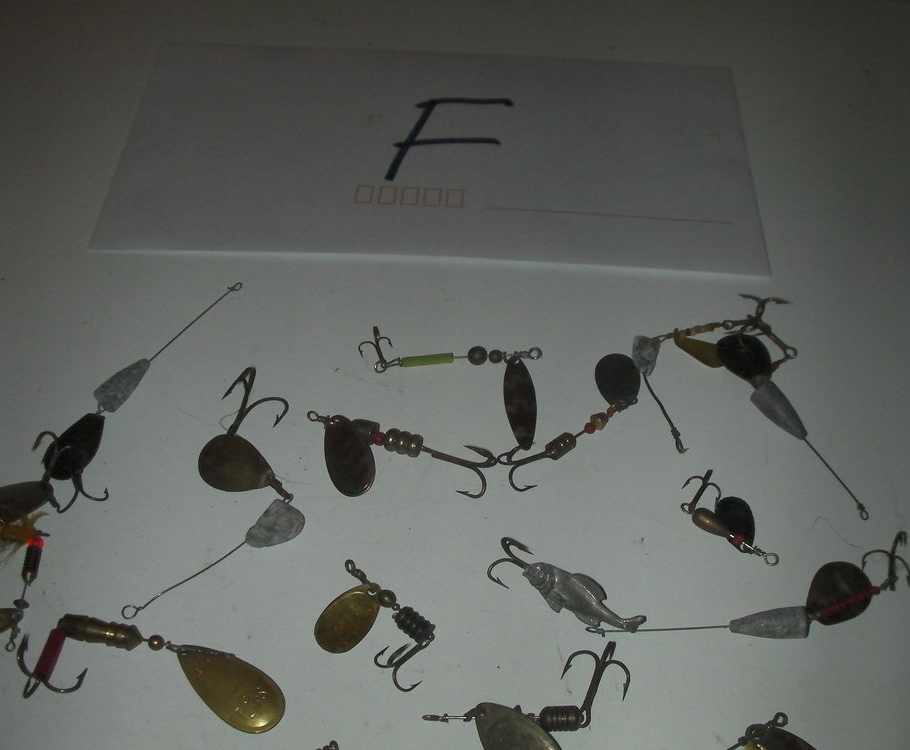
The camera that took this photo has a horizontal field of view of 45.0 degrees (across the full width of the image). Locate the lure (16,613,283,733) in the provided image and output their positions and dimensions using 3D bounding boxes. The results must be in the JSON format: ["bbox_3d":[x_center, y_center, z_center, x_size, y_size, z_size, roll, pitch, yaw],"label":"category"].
[{"bbox_3d":[-0.072,0.070,0.262,0.065,0.012,0.021,6,52,4],"label":"lure"}]

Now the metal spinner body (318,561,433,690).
[{"bbox_3d":[-0.018,0.060,0.272,0.032,0.010,0.025,20,54,15],"label":"metal spinner body"}]

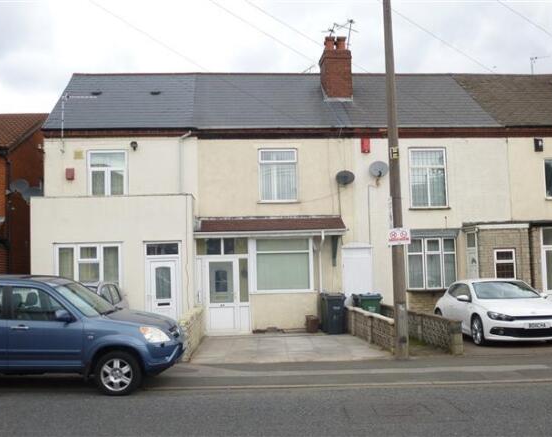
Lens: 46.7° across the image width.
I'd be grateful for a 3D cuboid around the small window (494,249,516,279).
[{"bbox_3d":[6.247,1.300,17.474,0.604,0.919,0.100,-1,-4,-5],"label":"small window"}]

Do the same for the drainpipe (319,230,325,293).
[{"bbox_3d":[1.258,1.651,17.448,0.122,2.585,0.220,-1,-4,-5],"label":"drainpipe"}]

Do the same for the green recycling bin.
[{"bbox_3d":[2.465,2.528,16.932,0.580,1.070,0.740,-1,-4,-5],"label":"green recycling bin"}]

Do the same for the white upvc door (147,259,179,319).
[{"bbox_3d":[-2.890,2.013,16.442,0.812,1.990,0.100,-1,-4,-5],"label":"white upvc door"}]

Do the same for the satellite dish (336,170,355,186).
[{"bbox_3d":[1.942,-1.131,17.857,0.510,0.430,0.420,-2,-4,5],"label":"satellite dish"}]

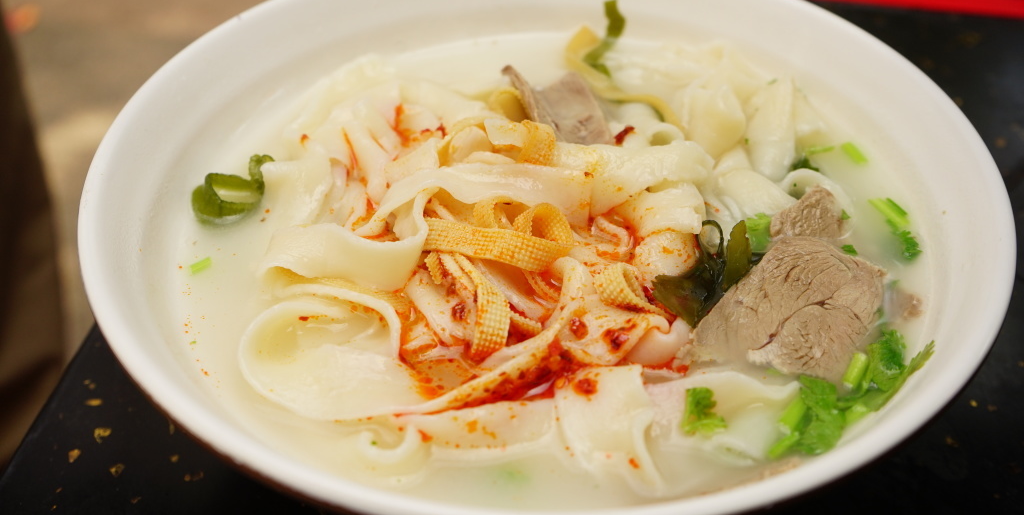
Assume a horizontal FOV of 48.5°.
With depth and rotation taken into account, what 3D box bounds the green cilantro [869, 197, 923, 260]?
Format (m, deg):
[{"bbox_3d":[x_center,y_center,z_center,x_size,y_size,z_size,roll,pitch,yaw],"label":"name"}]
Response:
[{"bbox_3d":[0.104,-0.008,0.309,0.007,0.004,0.024,-7,42,-7],"label":"green cilantro"}]

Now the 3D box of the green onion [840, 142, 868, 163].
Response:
[{"bbox_3d":[0.100,-0.030,0.333,0.004,0.003,0.010,-11,43,-12],"label":"green onion"}]

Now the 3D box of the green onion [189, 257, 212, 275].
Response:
[{"bbox_3d":[-0.081,0.002,0.296,0.003,0.003,0.006,33,51,31],"label":"green onion"}]

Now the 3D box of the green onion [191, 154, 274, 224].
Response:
[{"bbox_3d":[-0.077,-0.017,0.312,0.019,0.010,0.020,0,42,0],"label":"green onion"}]

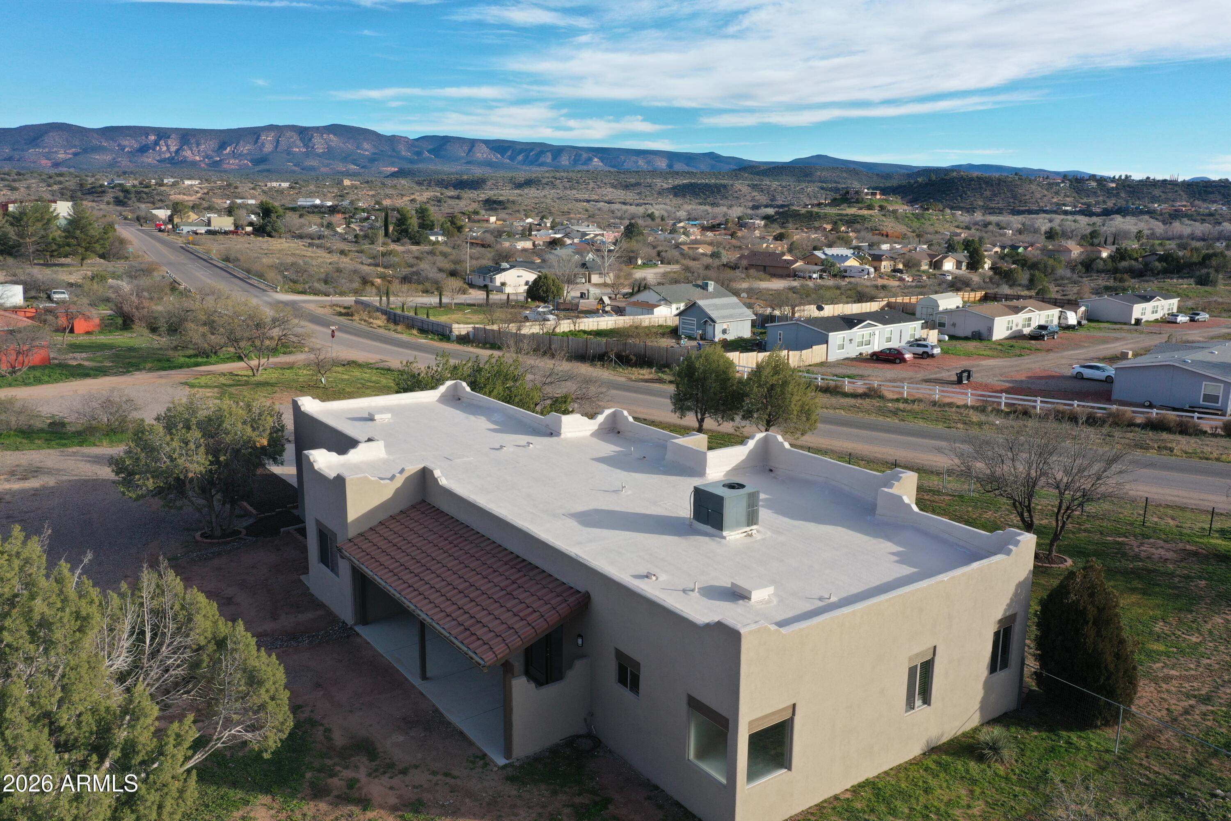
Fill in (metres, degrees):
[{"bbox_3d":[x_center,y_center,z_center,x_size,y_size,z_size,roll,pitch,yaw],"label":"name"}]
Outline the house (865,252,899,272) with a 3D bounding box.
[{"bbox_3d":[78.531,-43.315,281.627,9.200,4.800,8.800,-6,14,-29],"label":"house"}]

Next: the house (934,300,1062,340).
[{"bbox_3d":[53.105,-12.821,132.755,18.001,3.666,8.720,-10,16,-39],"label":"house"}]

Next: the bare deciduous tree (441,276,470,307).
[{"bbox_3d":[-24.099,-17.552,142.645,4.200,4.800,4.000,-1,12,-10],"label":"bare deciduous tree"}]

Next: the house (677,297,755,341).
[{"bbox_3d":[11.684,-10.911,113.129,7.000,4.350,6.800,-10,16,-41],"label":"house"}]

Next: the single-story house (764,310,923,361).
[{"bbox_3d":[25.315,-8.627,104.884,18.100,3.700,8.300,-10,16,-41],"label":"single-story house"}]

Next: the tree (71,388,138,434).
[{"bbox_3d":[-29.410,-0.017,55.242,3.957,2.320,3.562,-6,14,-28],"label":"tree"}]

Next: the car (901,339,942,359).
[{"bbox_3d":[32.891,-6.669,103.592,1.860,1.680,4.620,-10,16,-40],"label":"car"}]

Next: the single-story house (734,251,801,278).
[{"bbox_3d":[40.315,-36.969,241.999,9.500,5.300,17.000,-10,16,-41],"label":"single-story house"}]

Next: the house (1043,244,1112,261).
[{"bbox_3d":[167.282,-56.967,345.855,17.000,4.800,16.000,-10,16,-41],"label":"house"}]

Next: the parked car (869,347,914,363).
[{"bbox_3d":[28.073,-5.716,97.166,1.760,1.430,4.550,-10,16,-40],"label":"parked car"}]

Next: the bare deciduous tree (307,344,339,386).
[{"bbox_3d":[-21.666,-3.350,70.949,2.363,3.117,2.127,-3,13,-17],"label":"bare deciduous tree"}]

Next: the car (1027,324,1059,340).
[{"bbox_3d":[52.249,-9.570,116.830,4.850,1.780,1.970,-11,17,-44],"label":"car"}]

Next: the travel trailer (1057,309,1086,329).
[{"bbox_3d":[60.514,-12.801,130.841,2.300,2.600,6.000,-9,16,-38],"label":"travel trailer"}]

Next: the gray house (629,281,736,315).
[{"bbox_3d":[10.675,-17.387,151.012,14.646,4.789,9.671,-10,16,-41],"label":"gray house"}]

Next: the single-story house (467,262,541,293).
[{"bbox_3d":[-26.224,-30.941,219.430,12.300,4.200,14.000,-10,16,-41],"label":"single-story house"}]

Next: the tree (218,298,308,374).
[{"bbox_3d":[-29.783,-6.006,79.969,7.000,6.200,6.400,-4,13,-20],"label":"tree"}]

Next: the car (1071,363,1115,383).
[{"bbox_3d":[45.454,-3.569,90.020,4.780,1.460,1.840,11,16,41],"label":"car"}]

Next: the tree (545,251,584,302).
[{"bbox_3d":[-9.191,-23.866,172.632,6.801,9.035,6.461,0,12,-3],"label":"tree"}]

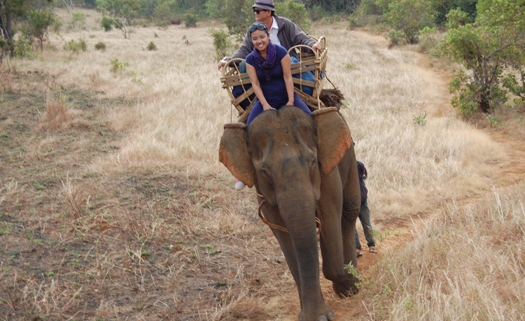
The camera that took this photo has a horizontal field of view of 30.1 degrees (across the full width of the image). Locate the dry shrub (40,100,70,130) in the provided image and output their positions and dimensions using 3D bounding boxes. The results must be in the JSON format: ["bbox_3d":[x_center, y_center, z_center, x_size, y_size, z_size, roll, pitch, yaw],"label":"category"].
[{"bbox_3d":[-4.135,-0.899,19.500,0.580,0.560,0.550,-2,10,0],"label":"dry shrub"}]

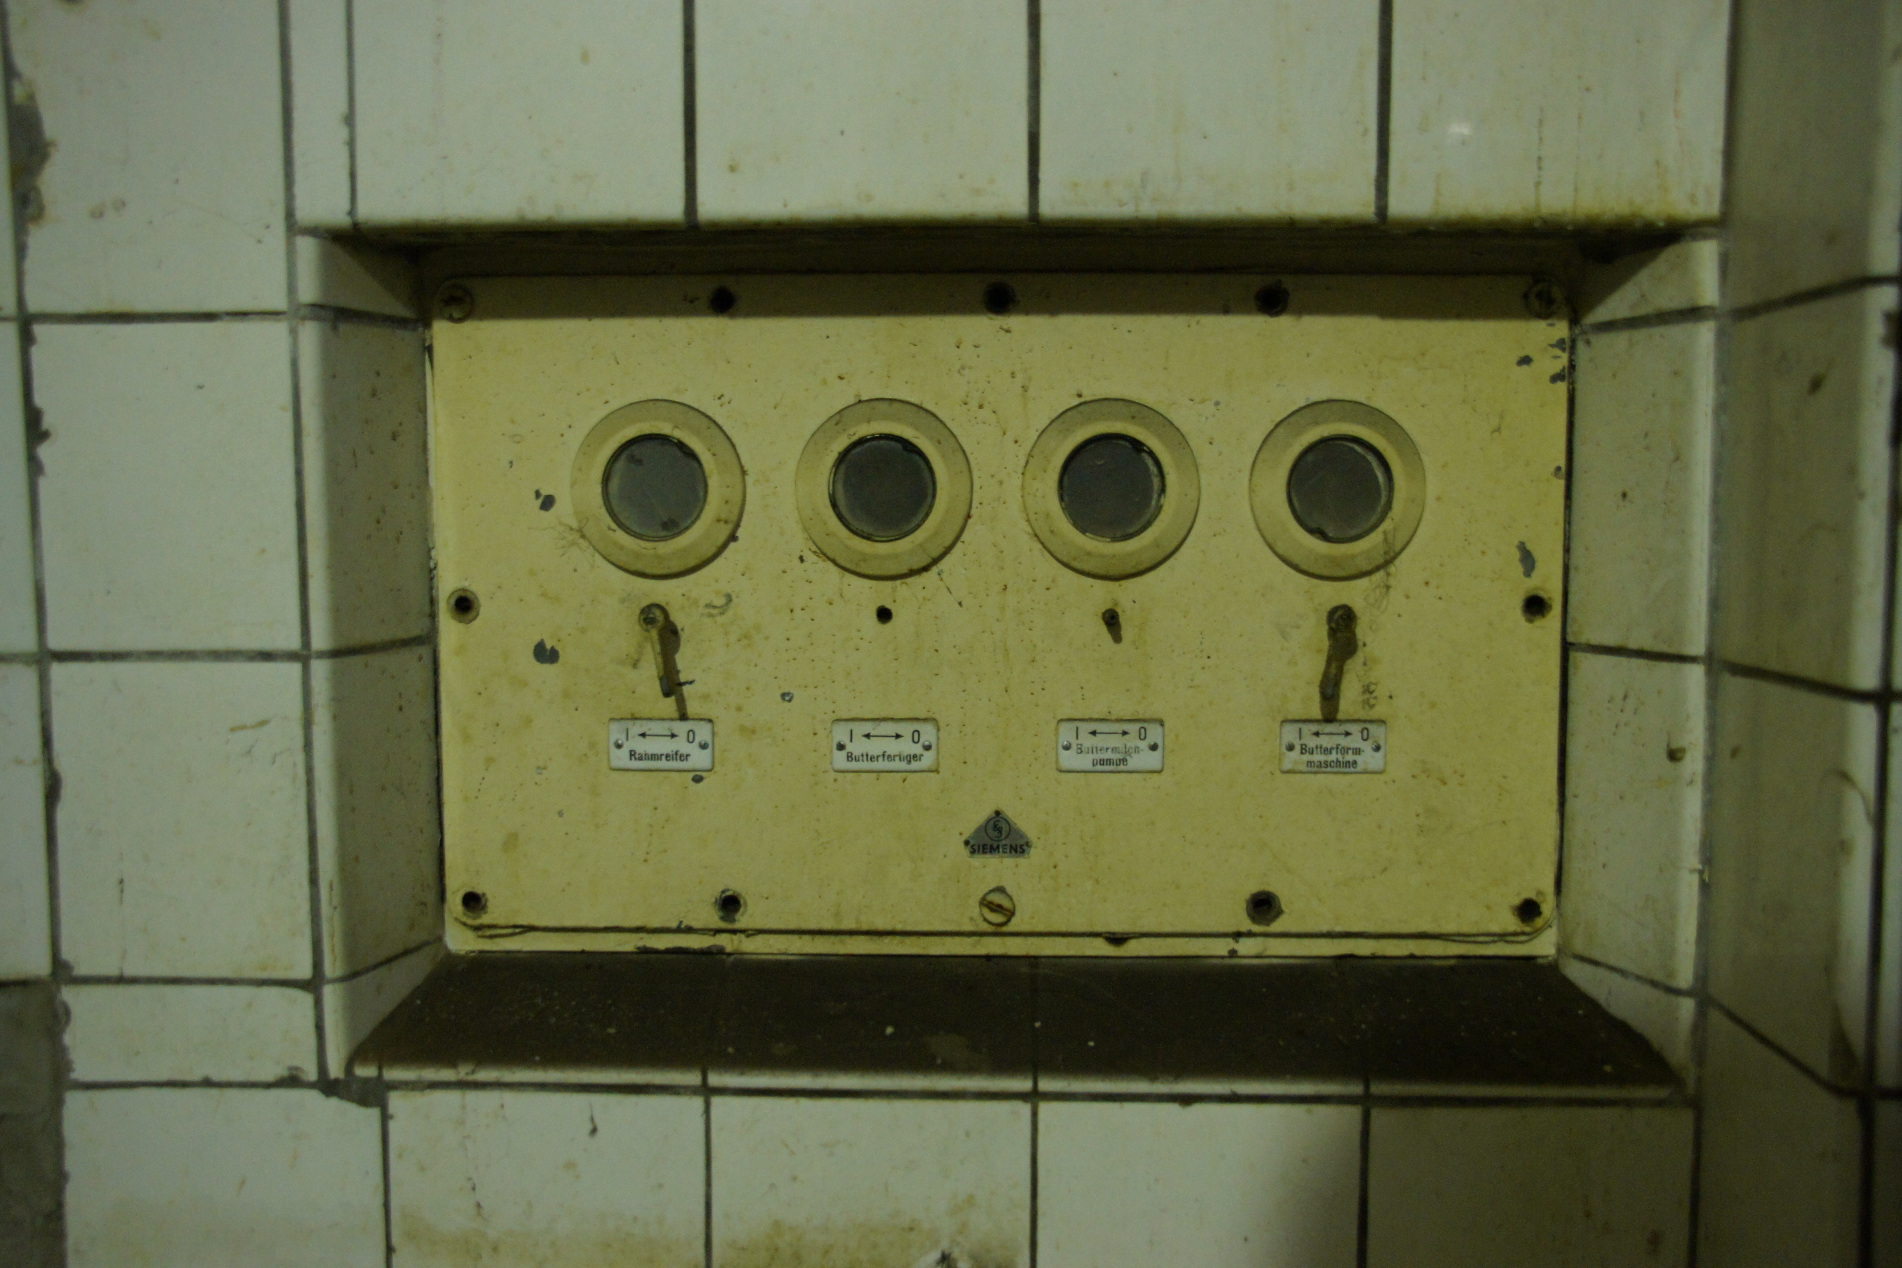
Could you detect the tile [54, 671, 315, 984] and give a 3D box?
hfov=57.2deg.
[{"bbox_3d":[-0.354,0.086,0.809,0.115,0.147,0.009,0,5,1],"label":"tile"}]

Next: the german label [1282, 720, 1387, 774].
[{"bbox_3d":[0.190,0.056,0.867,0.052,0.026,0.003,0,5,2],"label":"german label"}]

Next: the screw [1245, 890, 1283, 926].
[{"bbox_3d":[0.155,0.136,0.865,0.017,0.018,0.009,0,5,1],"label":"screw"}]

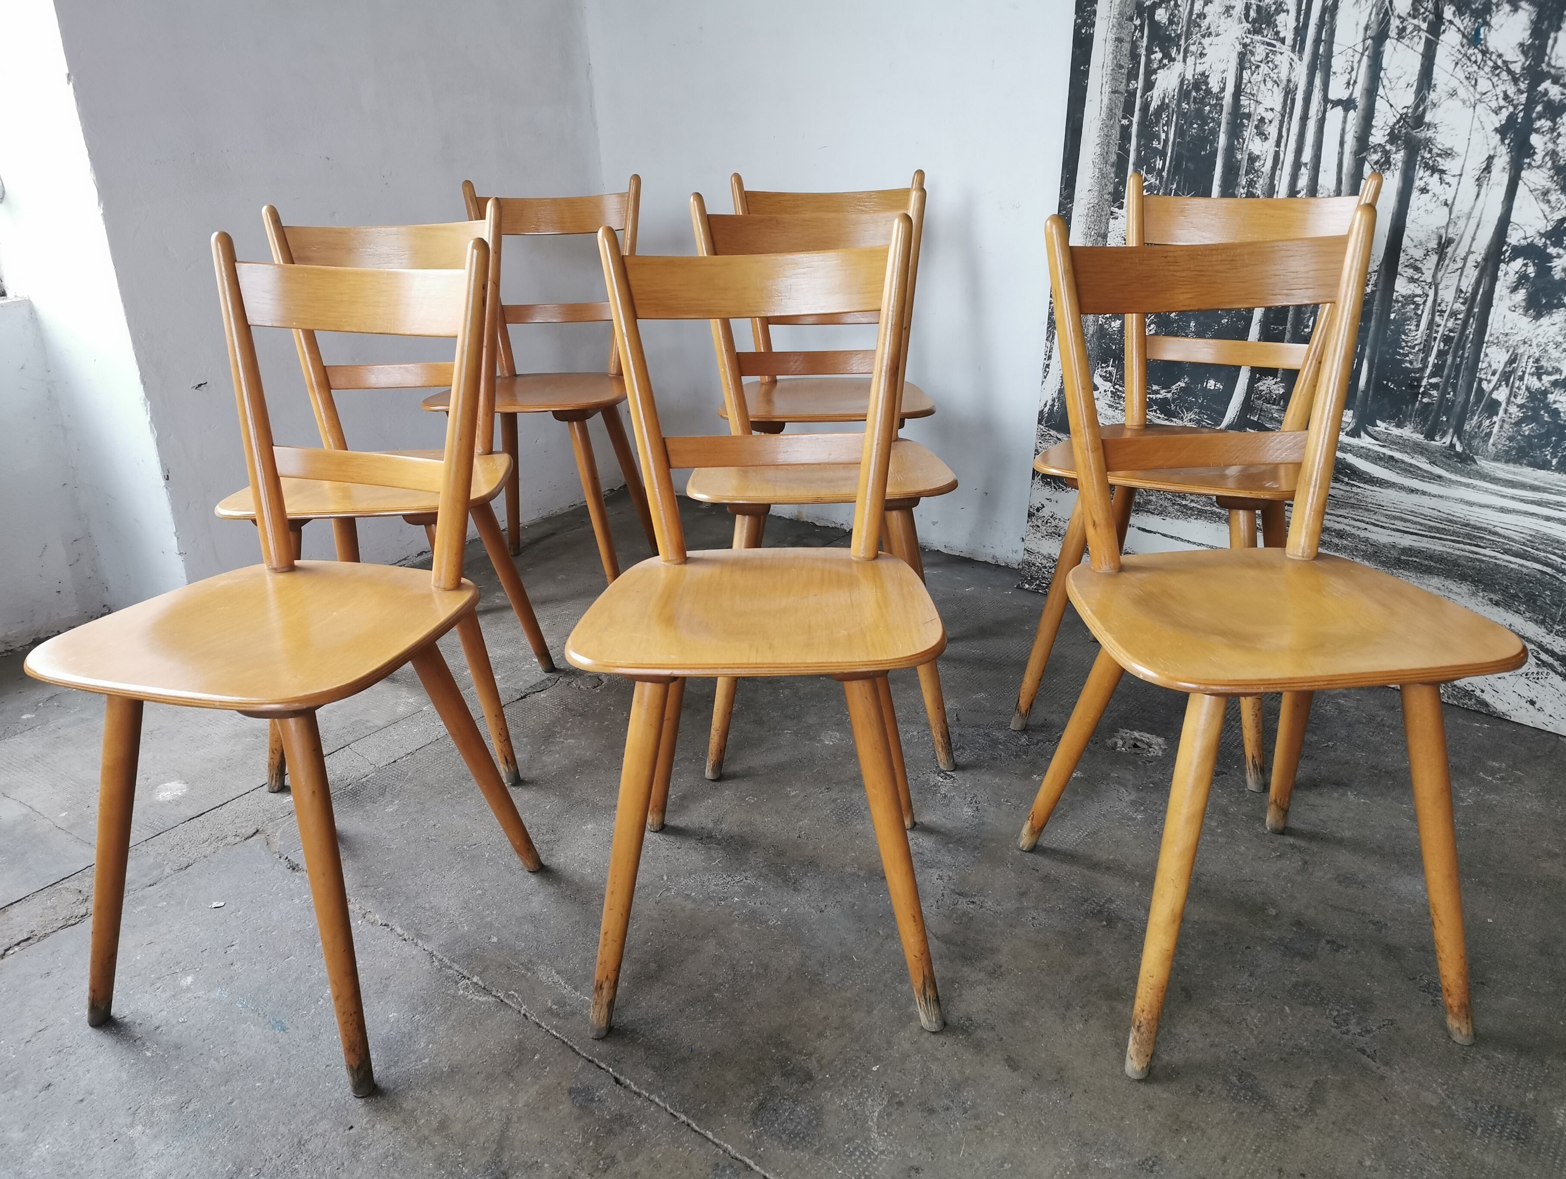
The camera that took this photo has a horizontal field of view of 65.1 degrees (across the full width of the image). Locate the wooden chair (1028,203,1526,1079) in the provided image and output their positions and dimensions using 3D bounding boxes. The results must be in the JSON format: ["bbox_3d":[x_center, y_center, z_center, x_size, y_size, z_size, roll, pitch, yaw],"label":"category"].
[{"bbox_3d":[0.525,0.033,1.360,0.410,0.840,0.453,-4,22,-4],"label":"wooden chair"}]

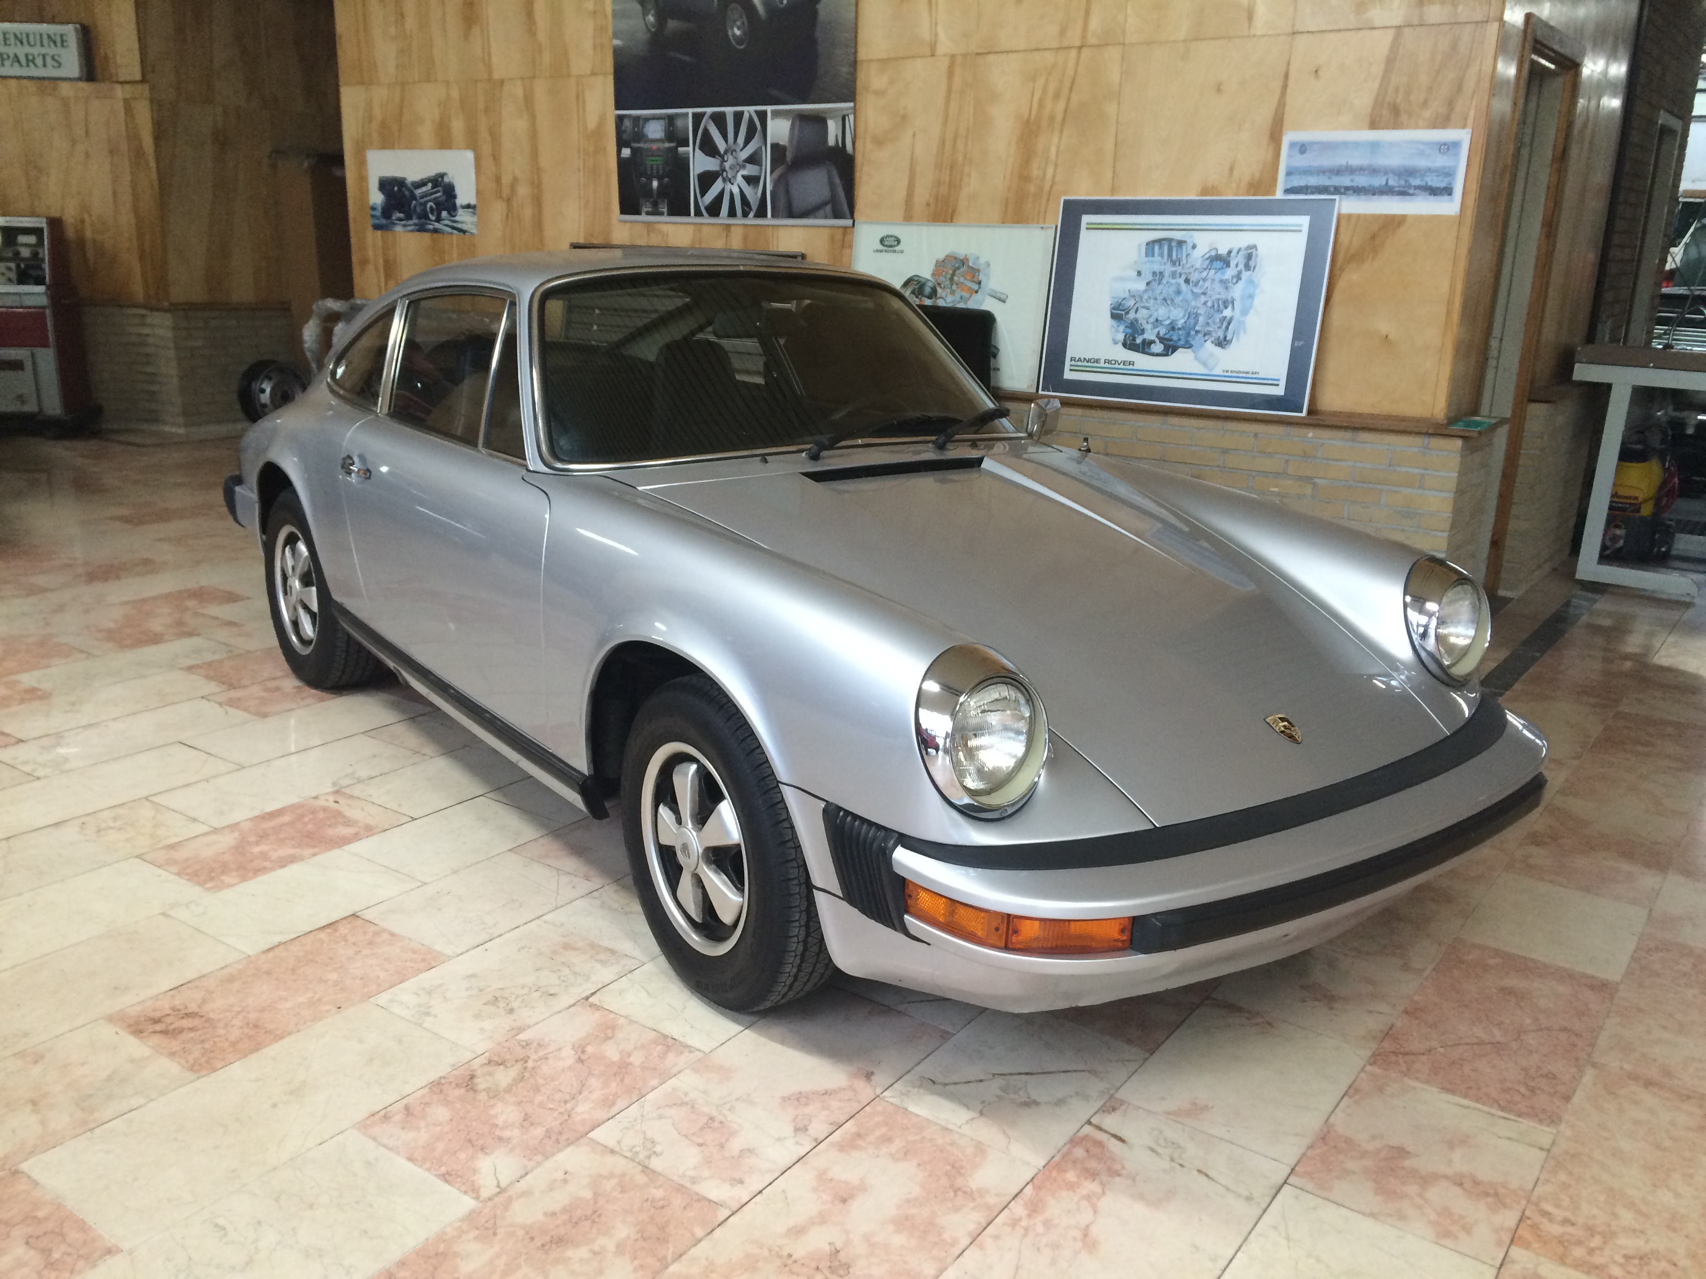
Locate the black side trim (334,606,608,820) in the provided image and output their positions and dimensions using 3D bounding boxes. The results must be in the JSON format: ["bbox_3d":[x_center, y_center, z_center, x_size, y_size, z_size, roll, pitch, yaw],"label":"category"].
[{"bbox_3d":[-0.960,0.121,3.463,0.055,0.090,1.540,-10,20,-36],"label":"black side trim"}]

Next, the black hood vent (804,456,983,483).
[{"bbox_3d":[0.104,-0.379,3.185,0.530,0.035,0.050,-9,19,-36],"label":"black hood vent"}]

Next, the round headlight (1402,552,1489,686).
[{"bbox_3d":[1.193,-0.031,2.868,0.240,0.240,0.130,-9,19,-36],"label":"round headlight"}]

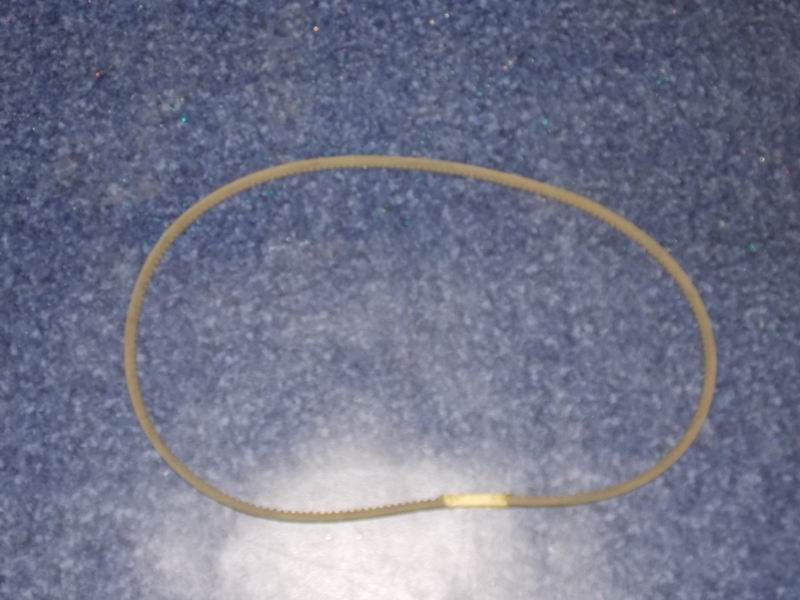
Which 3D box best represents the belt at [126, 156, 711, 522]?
[{"bbox_3d":[0.019,0.024,1.116,0.543,0.012,0.349,-4,72,-3],"label":"belt"}]

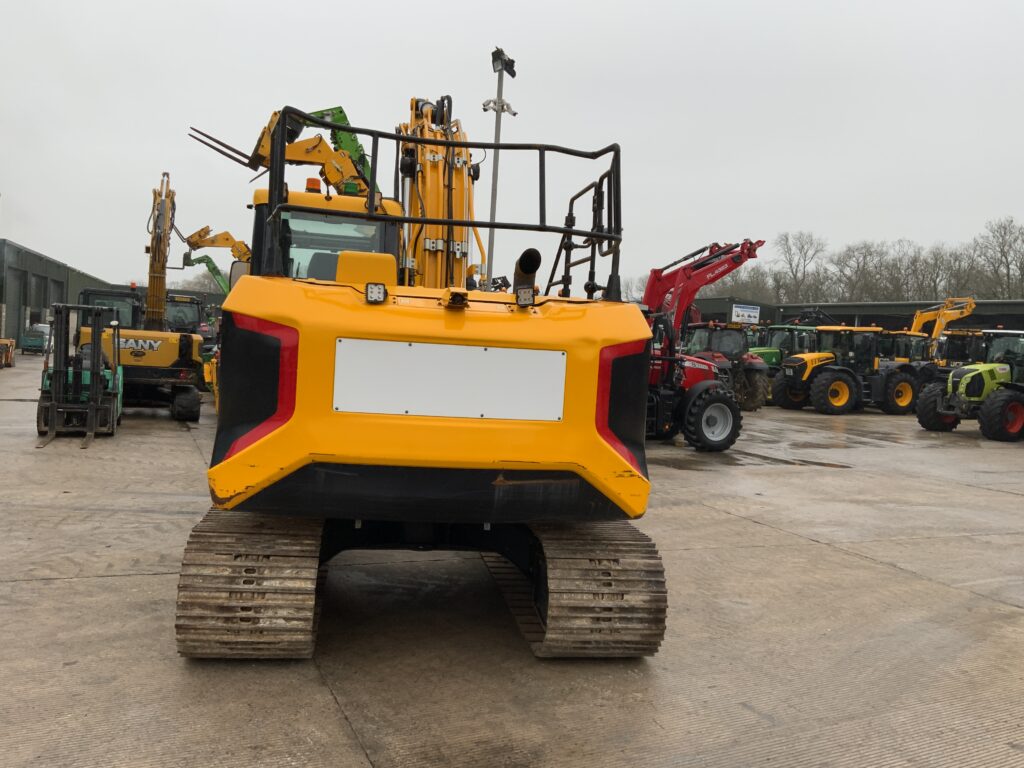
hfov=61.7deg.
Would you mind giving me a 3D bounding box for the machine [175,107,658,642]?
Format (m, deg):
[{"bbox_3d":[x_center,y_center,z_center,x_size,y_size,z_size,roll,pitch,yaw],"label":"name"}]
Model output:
[{"bbox_3d":[-0.834,-0.783,7.551,2.690,4.450,6.500,3,2,-10],"label":"machine"}]

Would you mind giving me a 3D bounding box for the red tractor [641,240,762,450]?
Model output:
[{"bbox_3d":[2.637,-0.952,17.704,5.200,4.350,2.400,2,2,-18],"label":"red tractor"}]

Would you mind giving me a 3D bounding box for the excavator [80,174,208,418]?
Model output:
[{"bbox_3d":[-8.111,-2.409,19.806,2.500,6.000,6.300,2,2,-16],"label":"excavator"}]

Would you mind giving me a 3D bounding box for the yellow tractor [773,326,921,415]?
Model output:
[{"bbox_3d":[12.880,-0.413,32.688,4.900,3.150,2.550,2,2,-22],"label":"yellow tractor"}]

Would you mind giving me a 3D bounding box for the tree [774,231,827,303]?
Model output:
[{"bbox_3d":[25.590,-6.590,74.750,5.000,13.500,5.000,3,2,0],"label":"tree"}]

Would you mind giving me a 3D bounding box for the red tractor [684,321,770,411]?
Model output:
[{"bbox_3d":[7.524,-0.668,32.233,2.500,3.150,4.800,2,2,-20],"label":"red tractor"}]

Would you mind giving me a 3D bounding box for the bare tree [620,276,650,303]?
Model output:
[{"bbox_3d":[12.980,-6.317,89.797,4.500,10.500,4.500,3,2,0],"label":"bare tree"}]

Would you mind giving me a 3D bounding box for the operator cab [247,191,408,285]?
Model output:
[{"bbox_3d":[-1.416,-0.438,6.562,1.000,1.740,1.750,3,2,-10],"label":"operator cab"}]

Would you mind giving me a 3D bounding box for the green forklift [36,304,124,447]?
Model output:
[{"bbox_3d":[-7.294,-0.240,14.468,1.230,2.170,3.800,2,2,-21],"label":"green forklift"}]

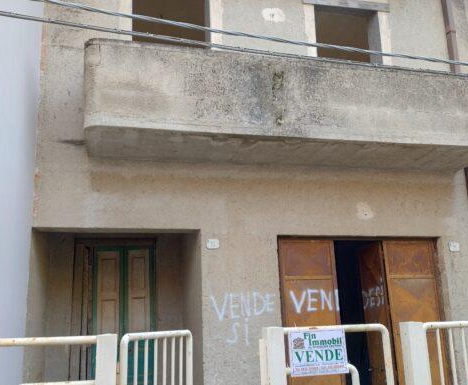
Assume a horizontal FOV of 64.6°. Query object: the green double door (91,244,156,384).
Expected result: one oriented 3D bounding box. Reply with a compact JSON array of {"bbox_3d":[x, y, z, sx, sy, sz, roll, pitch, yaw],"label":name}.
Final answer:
[{"bbox_3d":[-1.659,1.945,5.592,0.917,2.280,0.090,0,-10,-10],"label":"green double door"}]

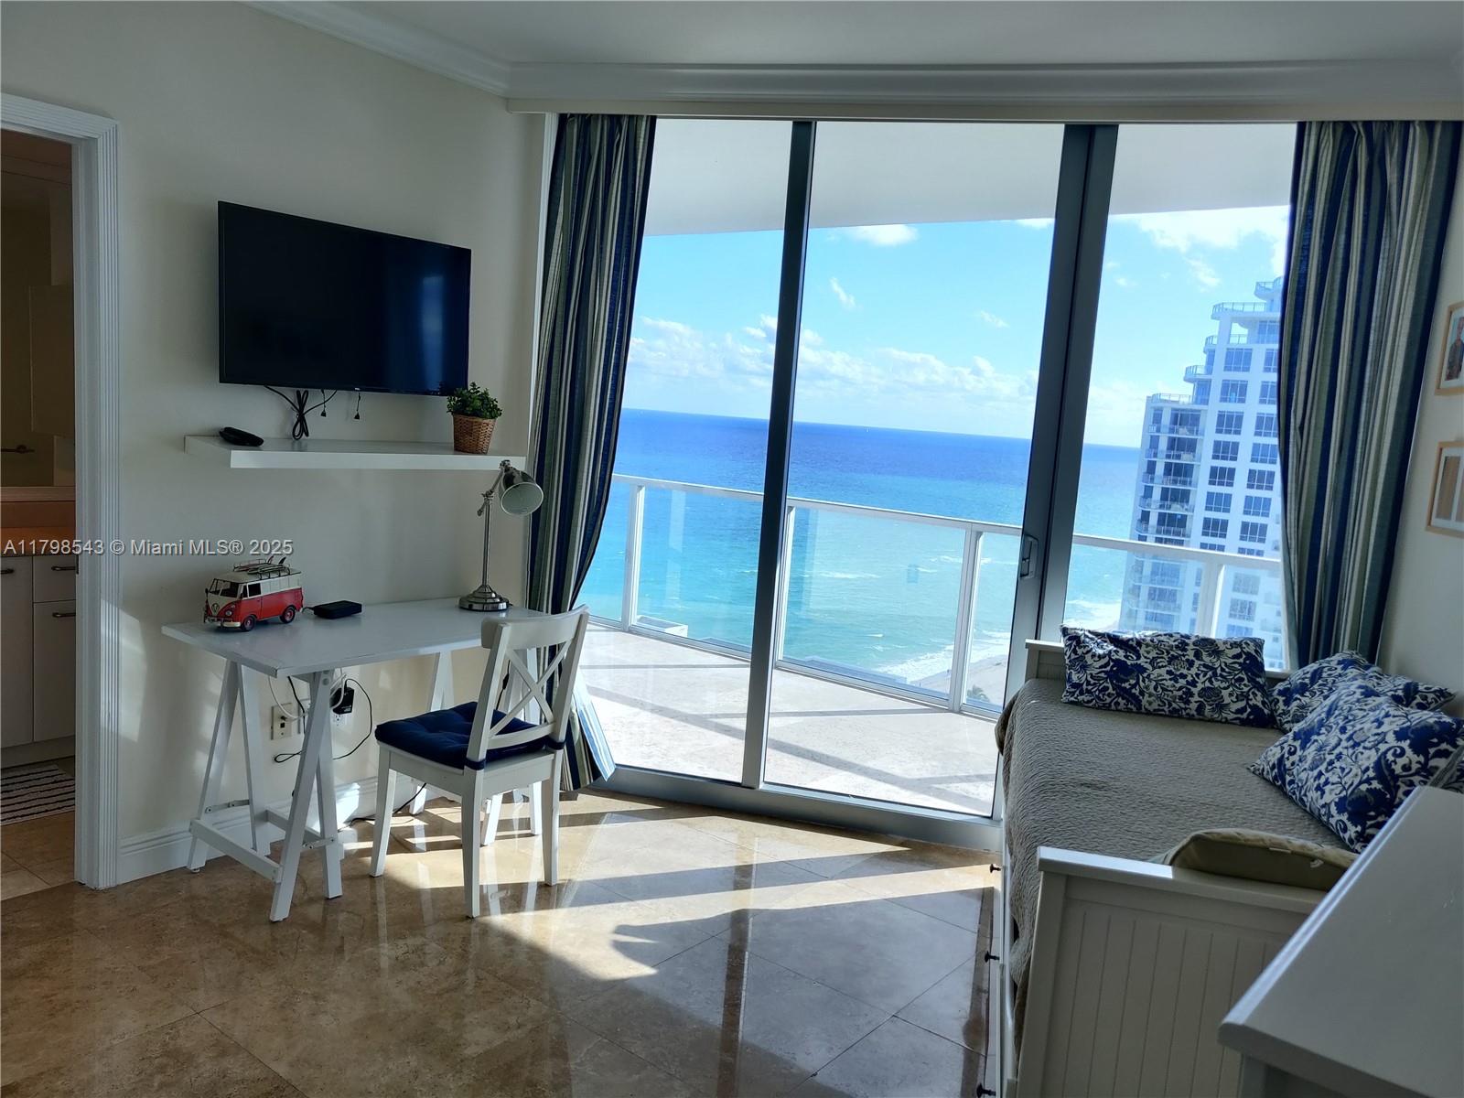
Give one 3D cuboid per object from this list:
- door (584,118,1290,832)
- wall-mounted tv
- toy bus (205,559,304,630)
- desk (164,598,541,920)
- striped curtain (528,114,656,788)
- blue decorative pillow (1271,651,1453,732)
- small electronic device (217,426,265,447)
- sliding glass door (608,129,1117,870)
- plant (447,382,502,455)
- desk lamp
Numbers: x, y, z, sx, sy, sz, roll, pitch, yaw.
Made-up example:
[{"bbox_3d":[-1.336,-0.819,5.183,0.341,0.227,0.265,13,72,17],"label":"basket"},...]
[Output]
[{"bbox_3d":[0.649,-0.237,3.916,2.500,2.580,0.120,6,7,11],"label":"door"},{"bbox_3d":[-1.248,-0.785,3.461,0.055,0.525,0.920,10,9,37],"label":"wall-mounted tv"},{"bbox_3d":[-1.481,0.141,3.280,0.130,0.195,0.275,7,7,19],"label":"toy bus"},{"bbox_3d":[-1.119,0.634,3.497,0.620,0.780,1.165,10,9,37],"label":"desk"},{"bbox_3d":[-0.523,-0.315,4.006,0.420,2.560,0.150,6,7,11],"label":"striped curtain"},{"bbox_3d":[1.864,0.477,3.208,0.450,0.150,0.500,-37,-2,13],"label":"blue decorative pillow"},{"bbox_3d":[-1.487,-0.341,3.188,0.145,0.040,0.090,10,9,37],"label":"small electronic device"},{"bbox_3d":[0.363,-0.245,3.971,1.800,2.620,0.120,6,7,11],"label":"sliding glass door"},{"bbox_3d":[-0.923,-0.465,3.785,0.195,0.257,0.195,10,9,37],"label":"plant"},{"bbox_3d":[-0.845,-0.046,3.806,0.190,0.530,0.320,-2,10,-42],"label":"desk lamp"}]

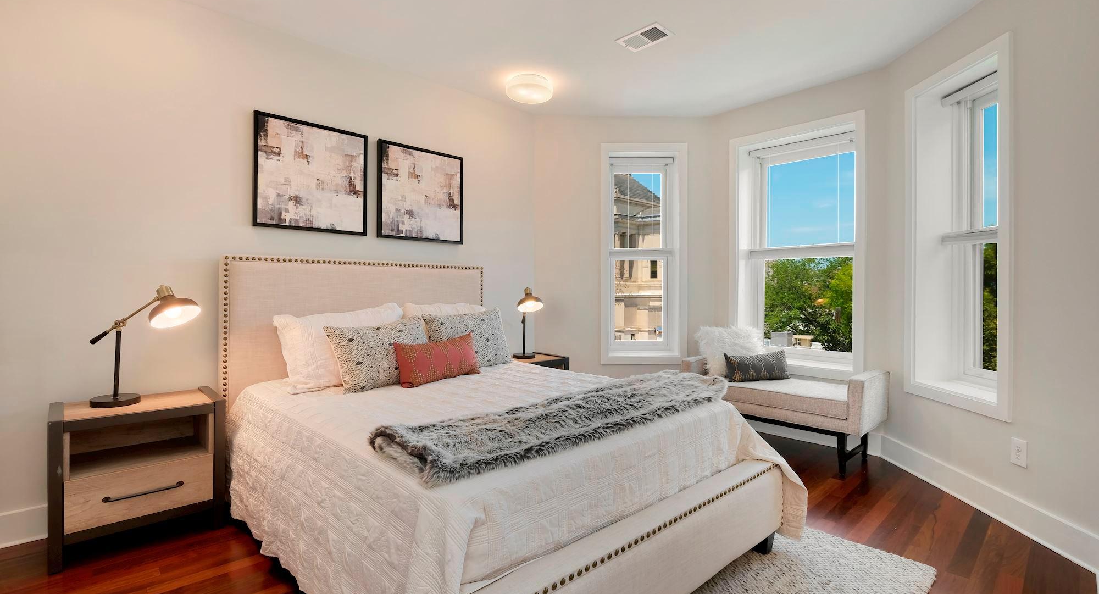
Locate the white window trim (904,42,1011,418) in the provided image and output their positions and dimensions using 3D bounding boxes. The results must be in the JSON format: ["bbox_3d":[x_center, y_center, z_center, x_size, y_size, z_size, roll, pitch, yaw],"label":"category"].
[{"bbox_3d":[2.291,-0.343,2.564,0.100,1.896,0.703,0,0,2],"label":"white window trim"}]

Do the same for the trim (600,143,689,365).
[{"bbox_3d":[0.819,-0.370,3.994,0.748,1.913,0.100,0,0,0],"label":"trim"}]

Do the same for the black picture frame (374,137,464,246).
[{"bbox_3d":[-0.911,-0.728,3.290,0.646,0.658,0.035,0,0,-41],"label":"black picture frame"}]

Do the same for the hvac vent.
[{"bbox_3d":[0.581,-1.571,2.771,0.200,0.015,0.285,0,0,-44],"label":"hvac vent"}]

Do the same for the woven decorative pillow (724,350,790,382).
[{"bbox_3d":[1.531,0.510,3.380,0.470,0.270,0.120,0,-38,-10],"label":"woven decorative pillow"}]

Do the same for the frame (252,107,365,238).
[{"bbox_3d":[-1.451,-0.730,2.821,0.633,0.658,0.035,0,0,-41],"label":"frame"}]

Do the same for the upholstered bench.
[{"bbox_3d":[1.657,0.792,3.340,0.520,0.605,1.225,0,0,-43],"label":"upholstered bench"}]

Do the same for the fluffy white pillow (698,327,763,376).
[{"bbox_3d":[1.389,0.419,3.520,0.460,0.410,0.180,0,-22,-22],"label":"fluffy white pillow"}]

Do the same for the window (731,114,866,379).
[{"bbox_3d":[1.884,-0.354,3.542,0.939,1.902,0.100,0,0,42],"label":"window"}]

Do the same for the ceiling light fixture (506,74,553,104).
[{"bbox_3d":[-0.151,-1.525,3.356,0.345,0.080,0.345,0,0,0],"label":"ceiling light fixture"}]

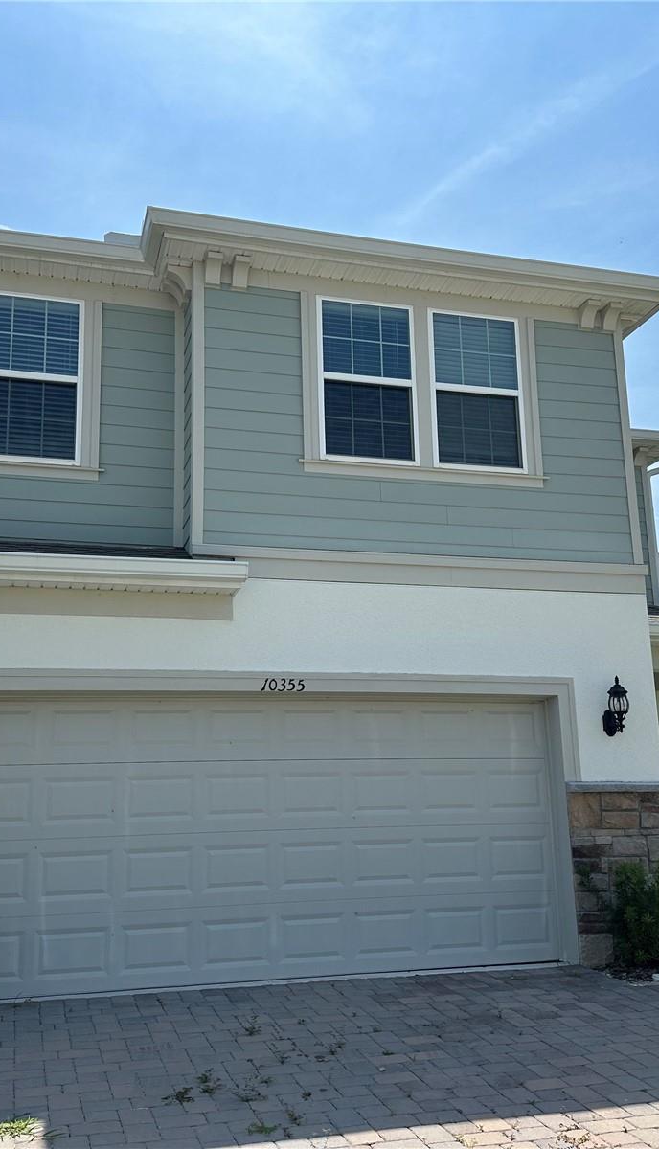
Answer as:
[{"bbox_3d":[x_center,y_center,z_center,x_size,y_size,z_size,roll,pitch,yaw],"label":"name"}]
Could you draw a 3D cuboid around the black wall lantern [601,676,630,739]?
[{"bbox_3d":[2.424,1.111,8.973,0.190,0.500,0.270,2,-14,-16],"label":"black wall lantern"}]

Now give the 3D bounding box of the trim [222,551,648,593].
[{"bbox_3d":[0.979,-0.024,8.972,3.890,0.272,0.060,2,-14,-16],"label":"trim"}]

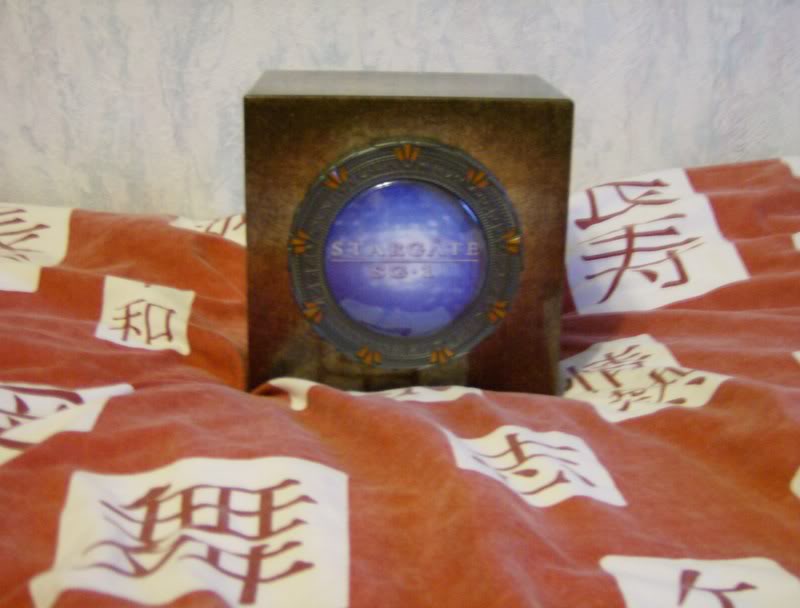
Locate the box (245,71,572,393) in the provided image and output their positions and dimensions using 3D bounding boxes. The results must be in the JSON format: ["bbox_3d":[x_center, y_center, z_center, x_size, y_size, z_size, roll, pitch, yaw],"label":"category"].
[{"bbox_3d":[0.002,-0.052,0.760,0.205,0.206,0.157,0,18,-2],"label":"box"}]

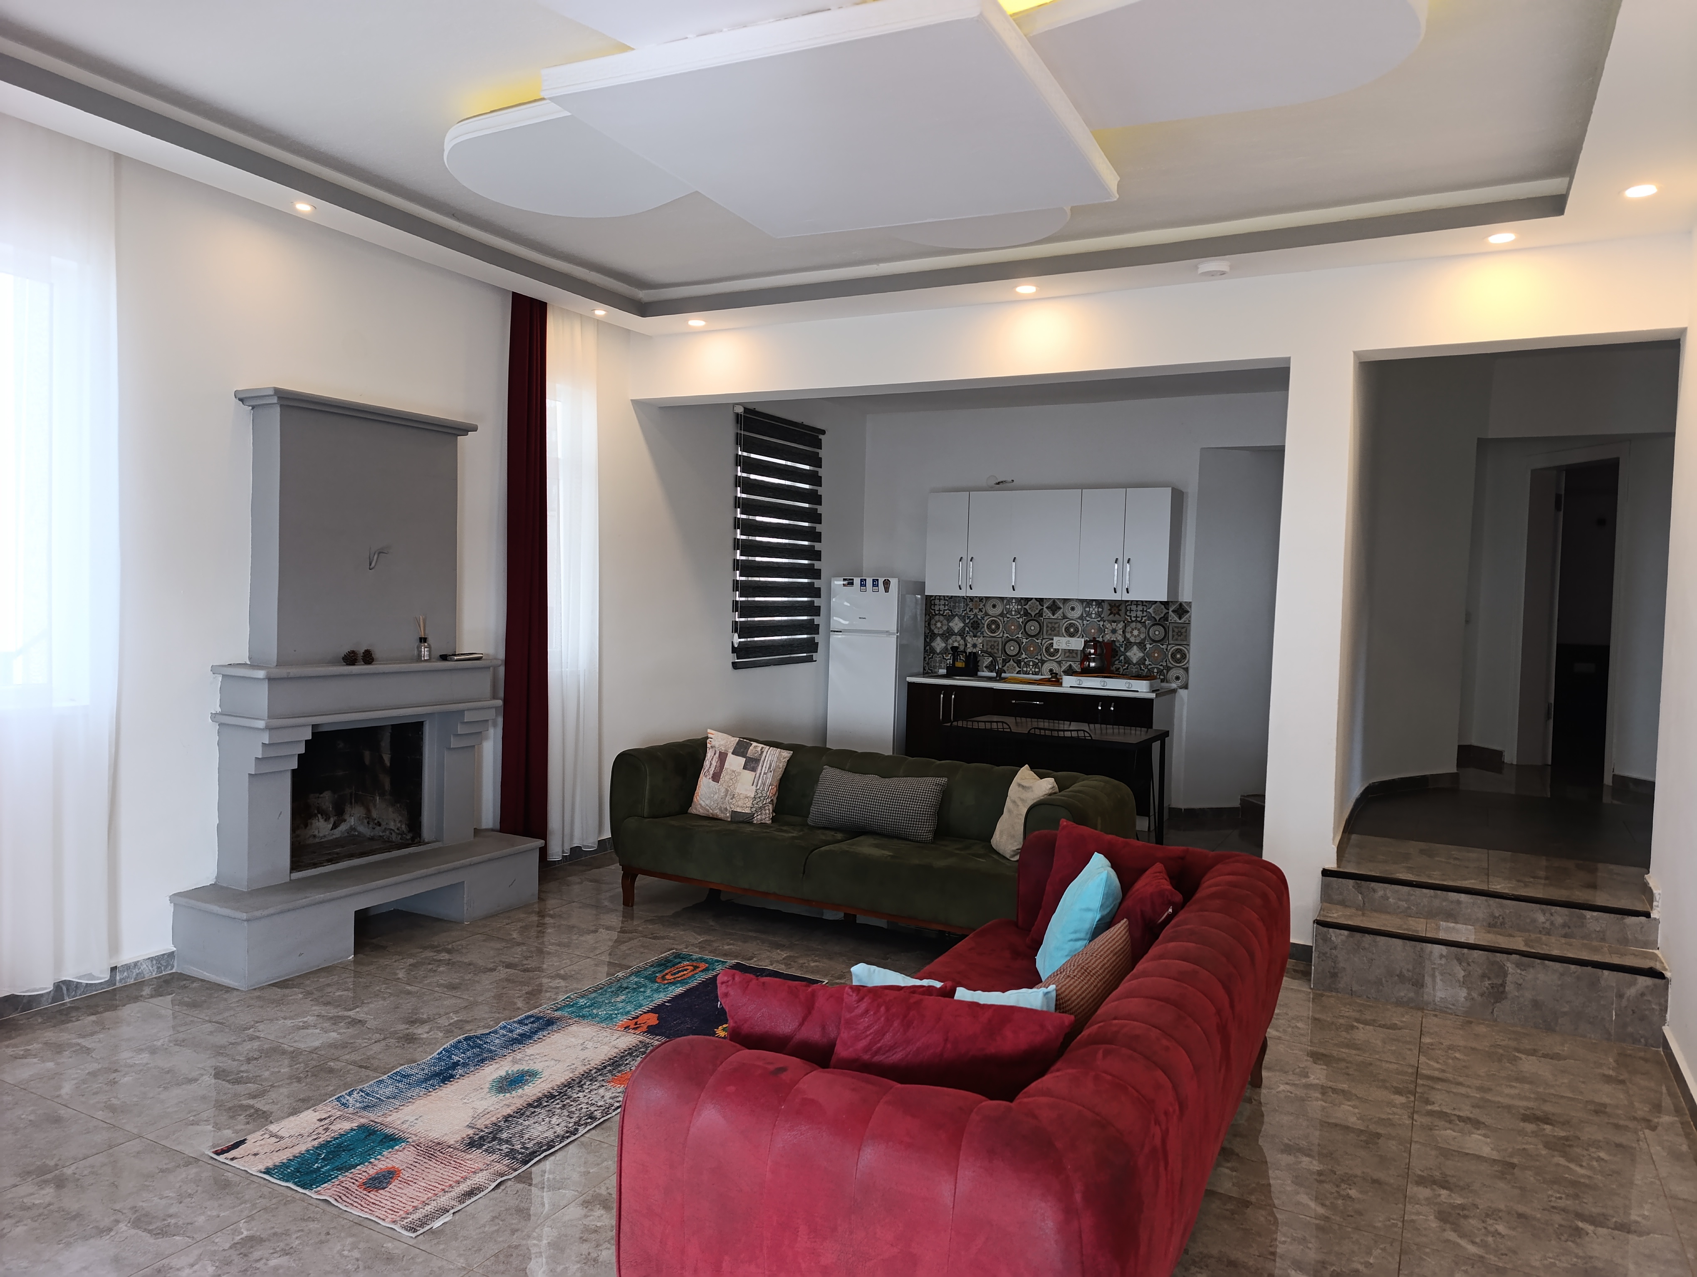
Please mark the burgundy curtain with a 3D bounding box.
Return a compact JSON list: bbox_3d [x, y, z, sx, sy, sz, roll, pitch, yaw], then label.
[{"bbox_3d":[-1.657,-0.261,5.789,0.120,2.910,0.280,3,2,27],"label":"burgundy curtain"}]

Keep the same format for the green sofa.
[{"bbox_3d":[0.077,0.938,5.211,2.310,0.755,0.825,3,2,27],"label":"green sofa"}]

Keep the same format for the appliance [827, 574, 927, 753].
[{"bbox_3d":[0.227,0.368,8.714,0.565,1.648,0.580,3,2,27],"label":"appliance"}]

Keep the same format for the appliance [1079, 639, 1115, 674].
[{"bbox_3d":[1.754,0.127,7.989,0.220,0.244,0.200,3,2,27],"label":"appliance"}]

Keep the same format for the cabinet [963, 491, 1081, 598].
[{"bbox_3d":[1.333,-0.688,8.357,0.848,0.777,0.340,3,2,27],"label":"cabinet"}]

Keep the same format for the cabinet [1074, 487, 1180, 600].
[{"bbox_3d":[1.990,-0.657,8.019,0.632,0.777,0.340,3,2,27],"label":"cabinet"}]

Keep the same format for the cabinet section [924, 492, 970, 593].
[{"bbox_3d":[0.814,-0.713,8.624,0.320,0.777,0.340,3,2,27],"label":"cabinet section"}]

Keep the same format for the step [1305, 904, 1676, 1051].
[{"bbox_3d":[2.416,1.273,4.329,1.160,0.280,0.320,3,2,27],"label":"step"}]

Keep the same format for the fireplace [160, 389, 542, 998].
[{"bbox_3d":[-2.000,0.146,4.844,0.450,2.245,1.530,3,2,27],"label":"fireplace"}]

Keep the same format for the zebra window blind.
[{"bbox_3d":[-0.484,-0.685,8.051,0.080,1.740,1.170,3,2,27],"label":"zebra window blind"}]

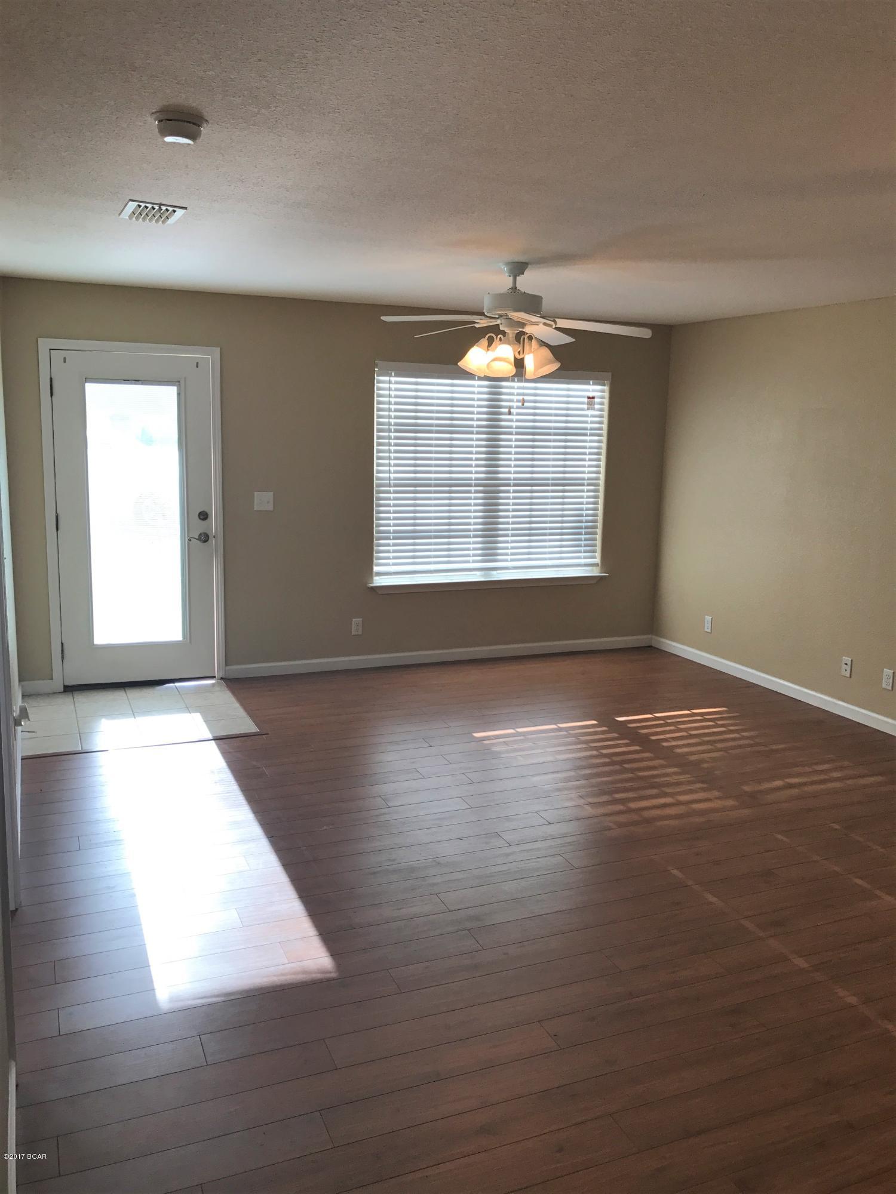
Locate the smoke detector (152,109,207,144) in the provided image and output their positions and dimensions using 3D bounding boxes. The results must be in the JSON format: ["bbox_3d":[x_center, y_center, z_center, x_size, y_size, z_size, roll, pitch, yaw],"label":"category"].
[{"bbox_3d":[-0.700,-1.220,2.525,0.146,0.050,0.146,-3,11,-23],"label":"smoke detector"}]

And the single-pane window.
[{"bbox_3d":[0.339,-0.875,6.861,1.810,1.450,0.075,-3,11,-23],"label":"single-pane window"}]

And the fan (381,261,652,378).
[{"bbox_3d":[0.295,-1.334,4.685,1.300,0.535,1.300,-3,11,-23],"label":"fan"}]

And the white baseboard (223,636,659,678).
[{"bbox_3d":[0.081,0.419,6.979,3.340,0.085,0.016,-3,11,-23],"label":"white baseboard"}]

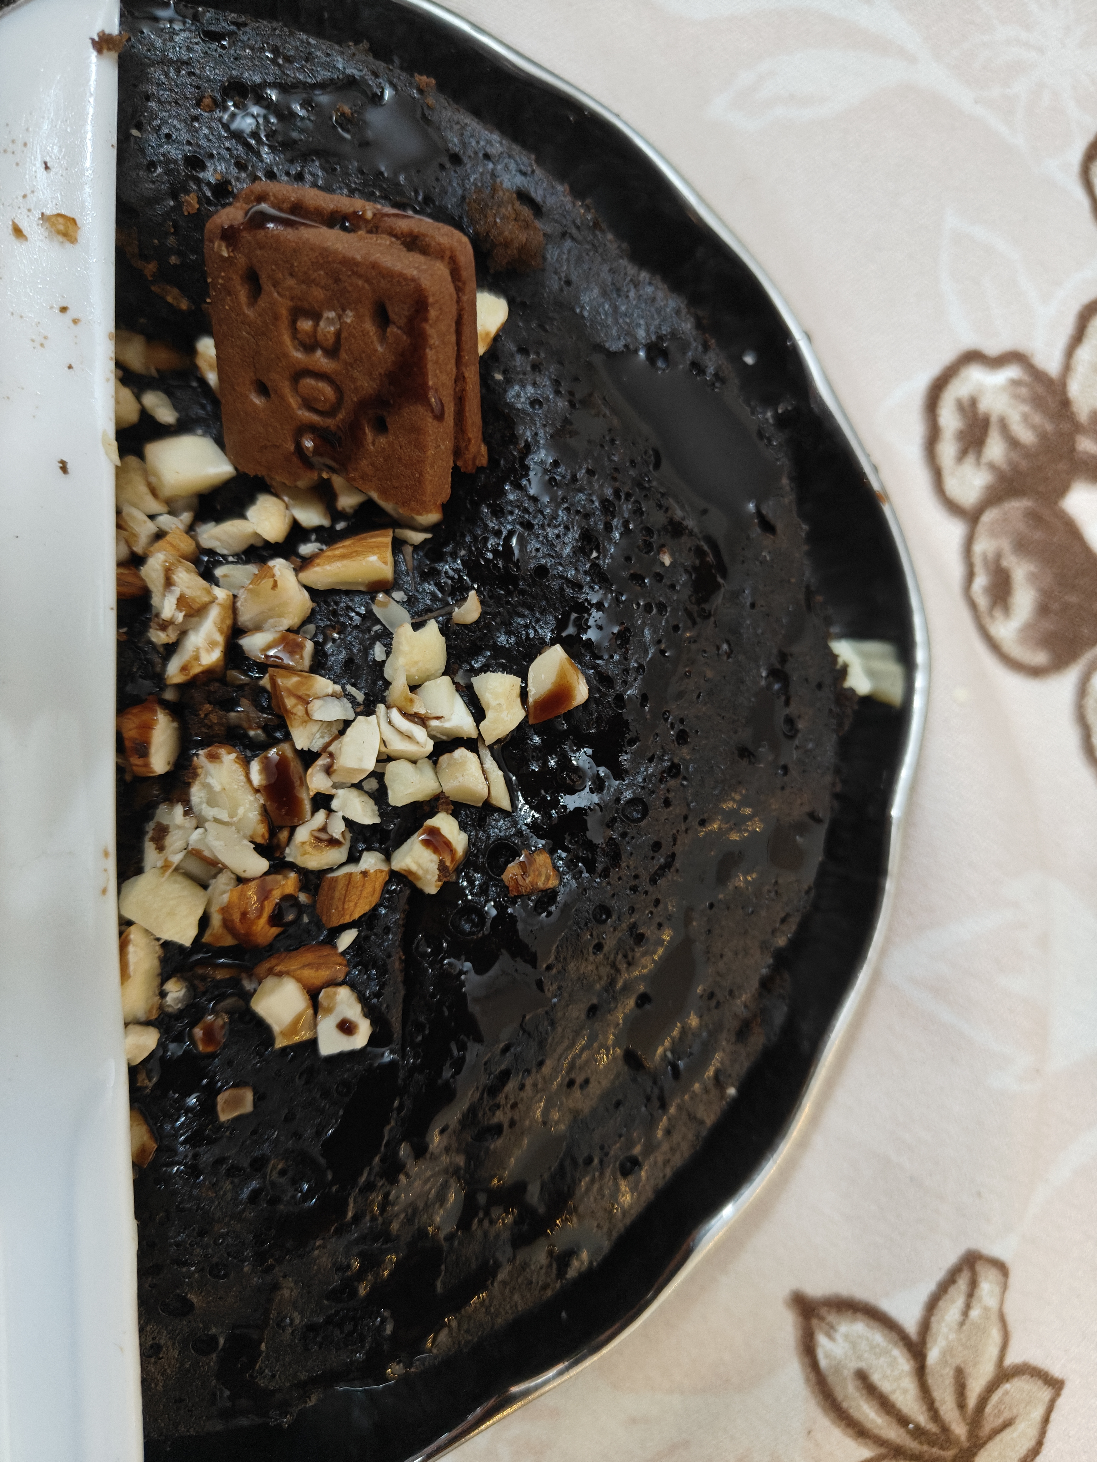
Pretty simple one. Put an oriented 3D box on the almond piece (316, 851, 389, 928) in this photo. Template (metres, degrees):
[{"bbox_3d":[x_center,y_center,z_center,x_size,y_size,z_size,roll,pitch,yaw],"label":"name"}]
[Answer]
[{"bbox_3d":[-0.026,0.021,0.135,0.012,0.009,0.007,-42,88,-4],"label":"almond piece"}]

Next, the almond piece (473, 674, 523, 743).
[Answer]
[{"bbox_3d":[-0.007,-0.003,0.144,0.006,0.005,0.010,-10,85,-3],"label":"almond piece"}]

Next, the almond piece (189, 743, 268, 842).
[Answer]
[{"bbox_3d":[-0.043,0.009,0.135,0.008,0.008,0.014,-23,86,-3],"label":"almond piece"}]

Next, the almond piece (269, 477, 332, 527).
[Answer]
[{"bbox_3d":[-0.037,-0.035,0.150,0.011,0.006,0.007,45,86,4],"label":"almond piece"}]

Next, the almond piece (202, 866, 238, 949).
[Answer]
[{"bbox_3d":[-0.046,0.025,0.145,0.007,0.006,0.011,15,84,1],"label":"almond piece"}]

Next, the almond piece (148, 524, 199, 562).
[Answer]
[{"bbox_3d":[-0.051,-0.024,0.138,0.005,0.006,0.006,45,86,2],"label":"almond piece"}]

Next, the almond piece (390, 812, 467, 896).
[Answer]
[{"bbox_3d":[-0.015,0.017,0.136,0.007,0.009,0.009,43,85,2],"label":"almond piece"}]

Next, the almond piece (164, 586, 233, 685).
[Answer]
[{"bbox_3d":[-0.046,-0.012,0.137,0.007,0.008,0.014,19,85,0],"label":"almond piece"}]

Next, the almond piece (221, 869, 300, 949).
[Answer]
[{"bbox_3d":[-0.037,0.024,0.134,0.011,0.009,0.008,-26,87,-4],"label":"almond piece"}]

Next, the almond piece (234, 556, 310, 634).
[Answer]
[{"bbox_3d":[-0.040,-0.020,0.149,0.010,0.007,0.010,0,84,0],"label":"almond piece"}]

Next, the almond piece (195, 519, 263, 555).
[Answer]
[{"bbox_3d":[-0.046,-0.028,0.145,0.008,0.004,0.004,-12,85,-3],"label":"almond piece"}]

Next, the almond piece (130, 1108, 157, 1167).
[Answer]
[{"bbox_3d":[-0.058,0.057,0.142,0.006,0.006,0.008,-25,85,-2],"label":"almond piece"}]

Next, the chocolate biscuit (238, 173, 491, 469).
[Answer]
[{"bbox_3d":[-0.026,-0.054,0.140,0.033,0.006,0.032,13,128,8],"label":"chocolate biscuit"}]

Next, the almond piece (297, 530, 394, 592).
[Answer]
[{"bbox_3d":[-0.030,-0.025,0.150,0.013,0.007,0.007,-8,84,-1],"label":"almond piece"}]

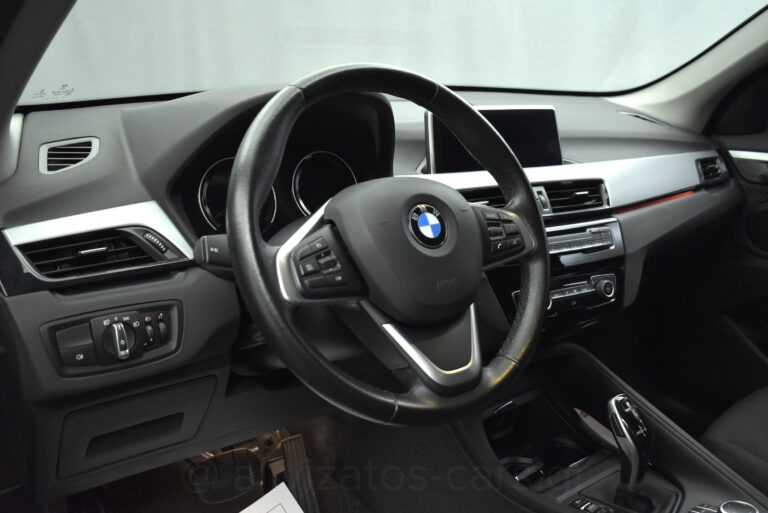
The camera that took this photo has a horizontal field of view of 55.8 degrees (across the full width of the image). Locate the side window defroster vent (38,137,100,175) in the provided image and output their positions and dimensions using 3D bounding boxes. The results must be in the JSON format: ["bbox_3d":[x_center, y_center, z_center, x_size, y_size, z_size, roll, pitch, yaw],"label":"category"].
[{"bbox_3d":[-0.375,-0.117,0.873,0.068,0.049,0.020,-4,-20,-14],"label":"side window defroster vent"}]

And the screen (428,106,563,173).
[{"bbox_3d":[0.171,-0.178,1.124,0.245,0.101,0.025,-7,1,-25],"label":"screen"}]

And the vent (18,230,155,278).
[{"bbox_3d":[-0.284,-0.003,0.704,0.128,0.039,0.035,-10,3,-33],"label":"vent"}]

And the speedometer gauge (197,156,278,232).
[{"bbox_3d":[-0.181,-0.075,0.901,0.099,0.095,0.012,-10,3,-32],"label":"speedometer gauge"}]

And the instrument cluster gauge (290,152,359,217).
[{"bbox_3d":[-0.077,-0.093,0.969,0.099,0.095,0.012,-10,3,-32],"label":"instrument cluster gauge"}]

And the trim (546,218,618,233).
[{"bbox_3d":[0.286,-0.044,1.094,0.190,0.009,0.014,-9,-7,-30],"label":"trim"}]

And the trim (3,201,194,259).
[{"bbox_3d":[-0.274,-0.017,0.711,0.171,0.064,0.030,-10,0,-33],"label":"trim"}]

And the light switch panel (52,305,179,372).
[{"bbox_3d":[-0.261,0.078,0.713,0.121,0.057,0.030,-10,10,-33],"label":"light switch panel"}]

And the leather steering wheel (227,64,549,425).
[{"bbox_3d":[0.023,-0.020,0.727,0.372,0.372,0.095,-10,-9,-34],"label":"leather steering wheel"}]

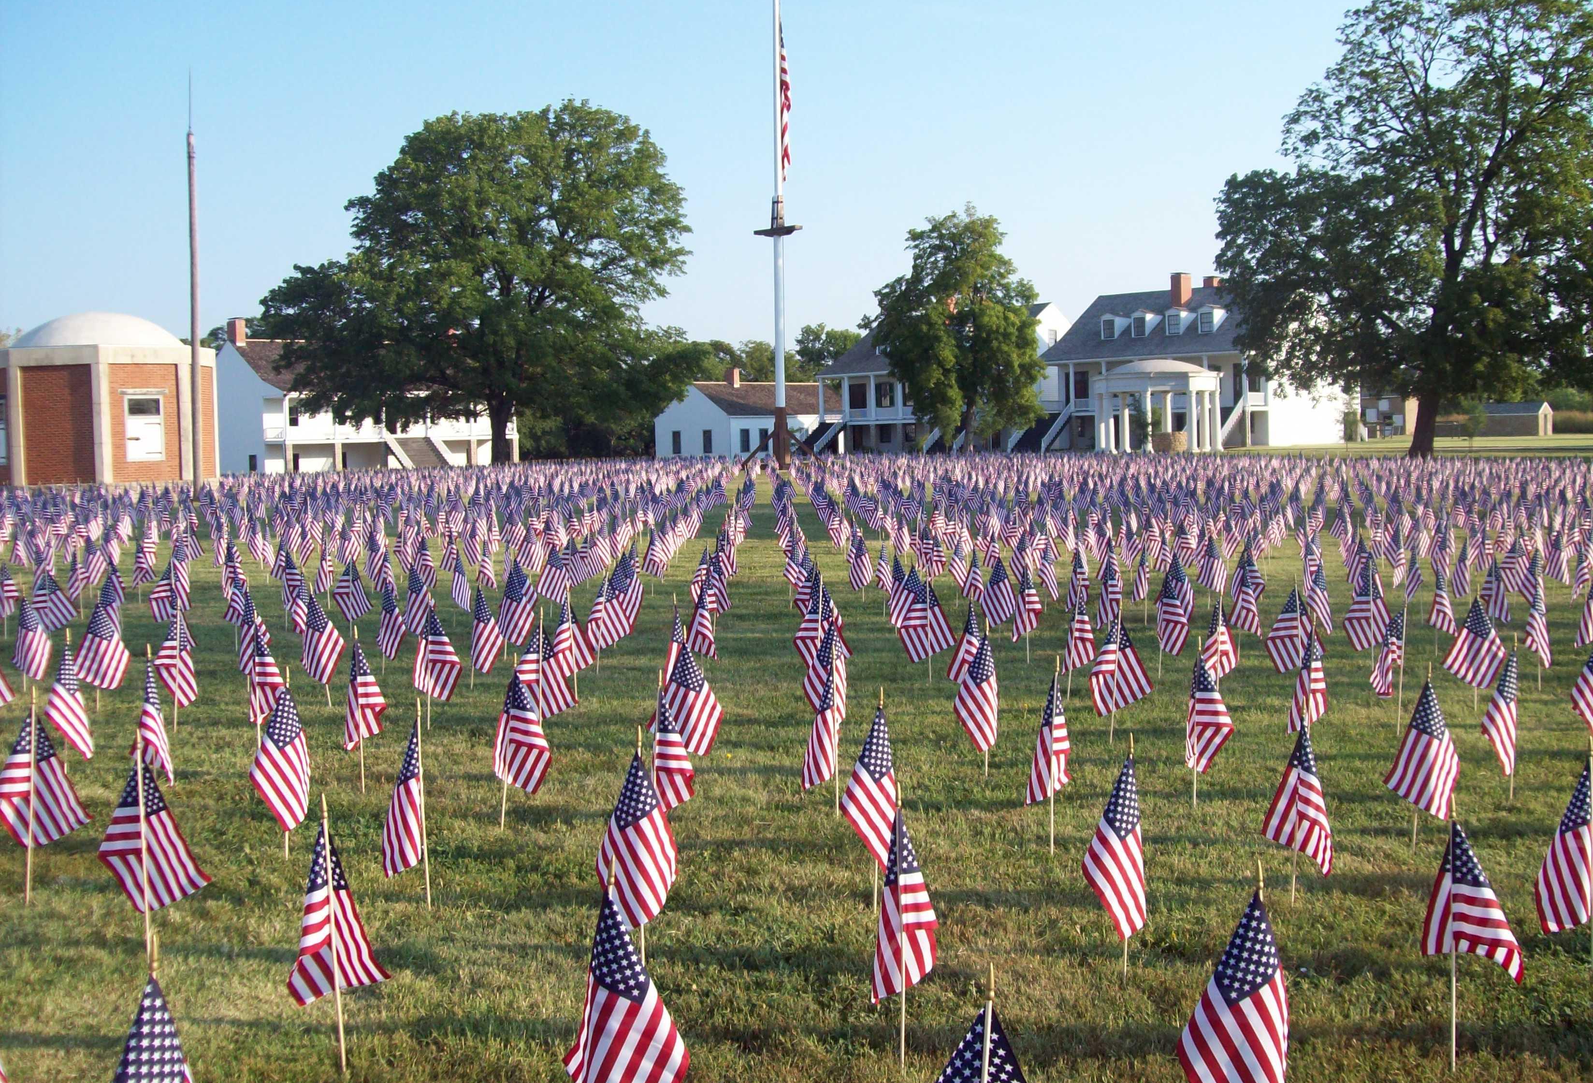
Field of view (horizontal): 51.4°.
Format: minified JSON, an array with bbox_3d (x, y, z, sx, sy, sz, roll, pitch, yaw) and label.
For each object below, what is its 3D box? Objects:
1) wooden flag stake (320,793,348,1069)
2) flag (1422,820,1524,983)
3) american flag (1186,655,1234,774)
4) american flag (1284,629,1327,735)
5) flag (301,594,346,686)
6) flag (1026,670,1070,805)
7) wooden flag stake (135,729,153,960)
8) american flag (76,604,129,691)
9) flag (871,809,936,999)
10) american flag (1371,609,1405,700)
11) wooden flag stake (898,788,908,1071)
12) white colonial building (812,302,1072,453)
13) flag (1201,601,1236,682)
[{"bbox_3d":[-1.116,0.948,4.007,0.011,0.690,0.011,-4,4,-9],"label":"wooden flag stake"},{"bbox_3d":[1.653,0.879,4.050,0.249,0.399,0.140,1,4,22],"label":"flag"},{"bbox_3d":[1.695,0.708,6.784,0.188,0.474,0.140,0,4,7],"label":"american flag"},{"bbox_3d":[2.399,0.650,7.800,0.199,0.498,0.150,0,4,17],"label":"american flag"},{"bbox_3d":[-2.812,0.581,9.850,0.274,0.548,0.140,-2,4,-16],"label":"flag"},{"bbox_3d":[0.938,0.731,6.180,0.163,0.501,0.140,0,4,9],"label":"flag"},{"bbox_3d":[-1.878,0.884,4.766,0.012,0.690,0.012,-4,4,-11],"label":"wooden flag stake"},{"bbox_3d":[-3.956,0.593,9.455,0.305,0.497,0.140,-3,5,-23],"label":"american flag"},{"bbox_3d":[0.260,0.876,3.978,0.154,0.454,0.150,0,4,2],"label":"flag"},{"bbox_3d":[2.962,0.561,8.300,0.181,0.455,0.150,1,4,20],"label":"american flag"},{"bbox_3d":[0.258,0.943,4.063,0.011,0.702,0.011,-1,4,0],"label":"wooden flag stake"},{"bbox_3d":[11.038,-10.816,111.257,15.000,9.800,13.000,3,5,43],"label":"white colonial building"},{"bbox_3d":[2.257,0.532,8.850,0.186,0.432,0.140,0,4,14],"label":"flag"}]

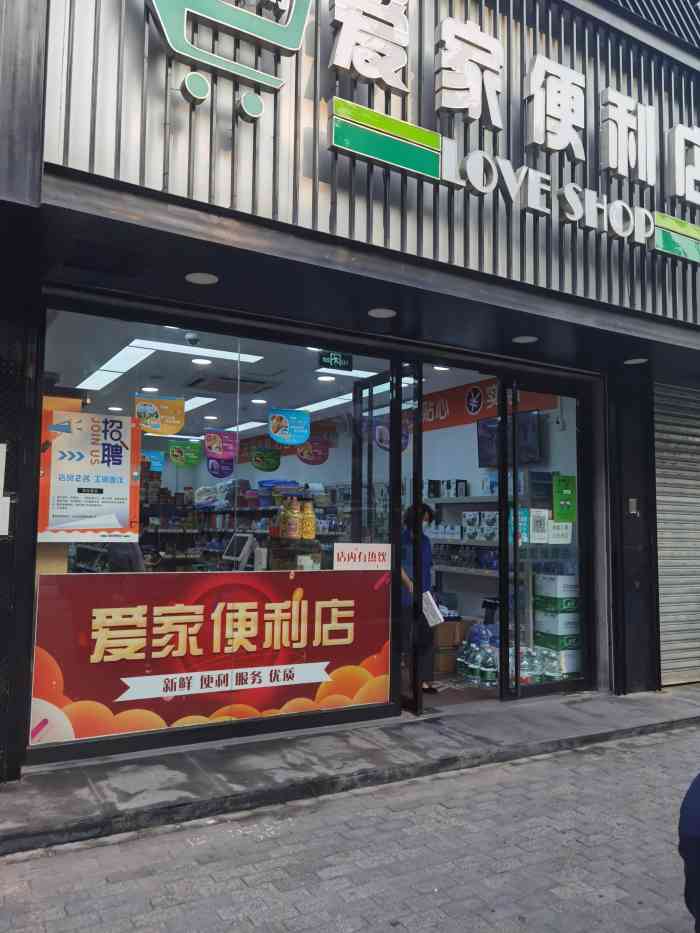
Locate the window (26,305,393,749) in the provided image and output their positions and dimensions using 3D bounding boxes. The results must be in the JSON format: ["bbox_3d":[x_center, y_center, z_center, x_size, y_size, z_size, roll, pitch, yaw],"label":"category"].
[{"bbox_3d":[-0.784,0.410,5.008,2.545,2.635,0.100,4,-6,-30],"label":"window"}]

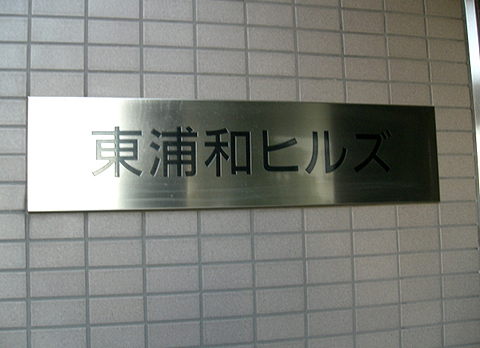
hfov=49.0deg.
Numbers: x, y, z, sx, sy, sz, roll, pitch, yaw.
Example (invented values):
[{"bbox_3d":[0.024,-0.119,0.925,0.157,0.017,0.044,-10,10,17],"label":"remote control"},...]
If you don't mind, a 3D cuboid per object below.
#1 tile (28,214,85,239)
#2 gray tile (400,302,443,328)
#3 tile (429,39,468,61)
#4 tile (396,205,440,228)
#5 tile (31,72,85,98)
[{"bbox_3d":[-0.316,0.089,0.908,0.095,0.045,0.009,-1,-5,-13],"label":"tile"},{"bbox_3d":[0.363,0.278,1.054,0.095,0.045,0.009,-1,-5,-13],"label":"gray tile"},{"bbox_3d":[0.439,-0.261,1.119,0.095,0.045,0.009,-1,-5,-13],"label":"tile"},{"bbox_3d":[0.360,0.083,1.070,0.095,0.045,0.009,-1,-5,-13],"label":"tile"},{"bbox_3d":[-0.322,-0.158,0.927,0.095,0.045,0.008,0,-5,-13],"label":"tile"}]

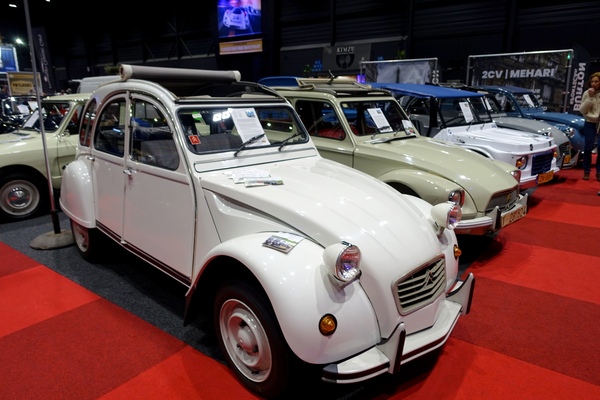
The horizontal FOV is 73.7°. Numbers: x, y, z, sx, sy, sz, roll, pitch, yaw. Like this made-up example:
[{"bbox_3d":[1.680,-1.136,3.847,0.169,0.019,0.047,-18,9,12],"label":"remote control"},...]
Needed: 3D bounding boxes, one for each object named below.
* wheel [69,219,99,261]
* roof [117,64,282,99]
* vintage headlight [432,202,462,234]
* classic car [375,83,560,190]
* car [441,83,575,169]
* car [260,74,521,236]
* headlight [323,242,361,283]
[{"bbox_3d":[-1.890,0.234,3.636,0.130,0.600,0.600,-14,19,-42],"label":"wheel"},{"bbox_3d":[-0.897,-0.991,3.167,1.040,0.130,0.130,-14,19,-42],"label":"roof"},{"bbox_3d":[0.812,0.083,2.273,0.165,0.170,0.160,-14,19,-42],"label":"vintage headlight"},{"bbox_3d":[1.883,-0.973,6.085,1.530,1.630,3.520,-13,19,-39],"label":"classic car"},{"bbox_3d":[3.134,-1.399,7.743,1.480,1.600,3.830,-12,18,-38],"label":"car"},{"bbox_3d":[0.577,-0.587,4.789,1.500,1.560,3.870,-13,19,-40],"label":"car"},{"bbox_3d":[0.150,0.246,1.668,0.165,0.170,0.160,-14,19,-42],"label":"headlight"}]

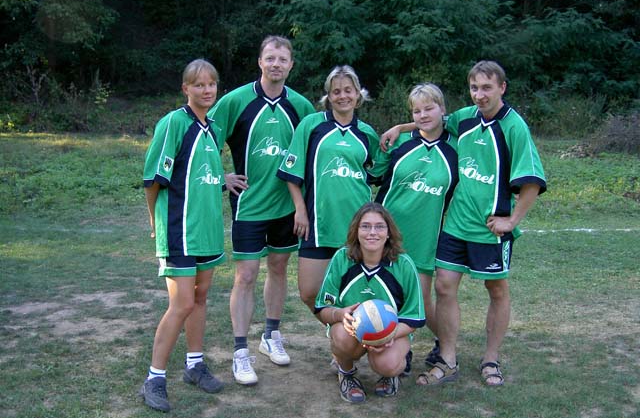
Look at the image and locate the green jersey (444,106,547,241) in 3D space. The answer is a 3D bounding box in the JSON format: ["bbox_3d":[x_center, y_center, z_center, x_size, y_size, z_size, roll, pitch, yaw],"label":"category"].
[{"bbox_3d":[0.927,-0.198,3.810,0.520,0.700,0.310,5,10,28],"label":"green jersey"}]

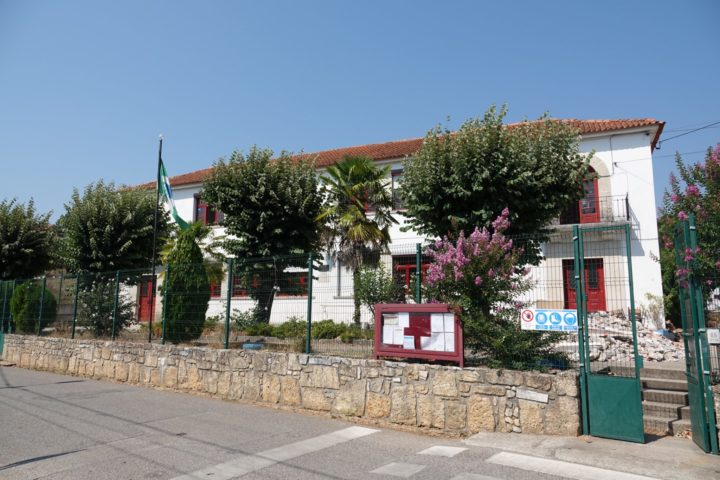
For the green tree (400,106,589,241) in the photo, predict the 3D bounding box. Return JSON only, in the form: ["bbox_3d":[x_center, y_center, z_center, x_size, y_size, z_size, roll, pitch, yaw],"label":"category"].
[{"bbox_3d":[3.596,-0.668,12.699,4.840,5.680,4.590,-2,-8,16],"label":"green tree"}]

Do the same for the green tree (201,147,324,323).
[{"bbox_3d":[-3.263,-0.011,15.837,4.060,6.160,3.850,2,-8,-12],"label":"green tree"}]

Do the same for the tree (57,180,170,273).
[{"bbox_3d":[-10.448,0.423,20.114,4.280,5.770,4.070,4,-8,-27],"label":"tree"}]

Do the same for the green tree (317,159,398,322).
[{"bbox_3d":[-0.089,0.162,15.916,2.750,5.850,2.620,0,-8,0],"label":"green tree"}]

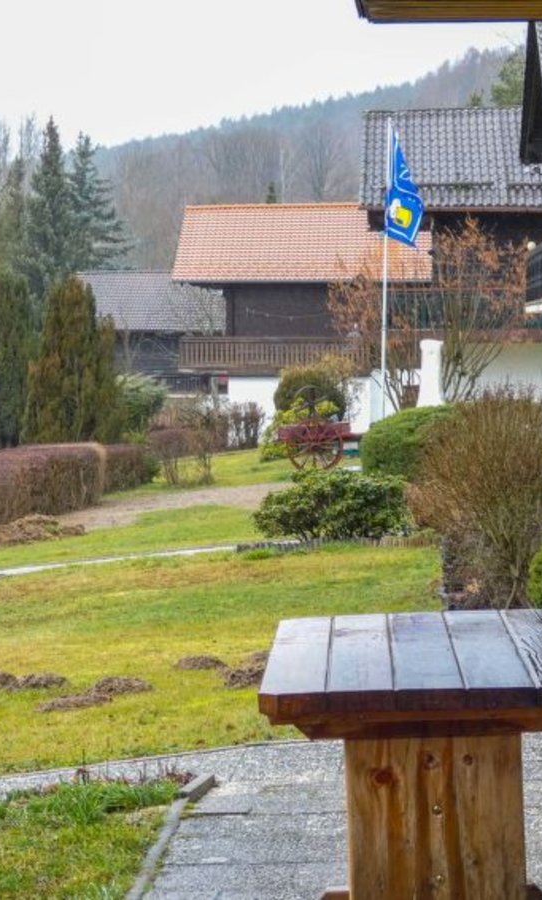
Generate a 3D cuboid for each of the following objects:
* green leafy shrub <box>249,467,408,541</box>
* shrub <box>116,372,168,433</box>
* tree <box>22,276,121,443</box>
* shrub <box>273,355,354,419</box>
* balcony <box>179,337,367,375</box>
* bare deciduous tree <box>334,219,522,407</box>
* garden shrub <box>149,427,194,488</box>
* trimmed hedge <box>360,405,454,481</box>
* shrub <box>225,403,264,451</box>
[{"bbox_3d":[0.623,0.548,28.000,1.595,0.728,1.250,0,3,0],"label":"green leafy shrub"},{"bbox_3d":[-2.473,-0.632,53.000,1.076,1.661,1.100,0,3,0],"label":"shrub"},{"bbox_3d":[-4.547,-1.880,64.000,2.279,4.148,2.100,0,3,2],"label":"tree"},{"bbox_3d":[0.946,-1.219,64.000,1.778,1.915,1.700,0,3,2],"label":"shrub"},{"bbox_3d":[0.077,-2.911,86.500,5.791,1.171,1.500,0,3,2],"label":"balcony"},{"bbox_3d":[2.686,-1.978,48.500,3.420,4.042,3.100,0,3,0],"label":"bare deciduous tree"},{"bbox_3d":[-1.628,0.122,45.500,0.745,0.940,0.750,0,3,0],"label":"garden shrub"},{"bbox_3d":[2.037,-0.073,41.000,1.489,1.124,1.350,0,3,2],"label":"trimmed hedge"},{"bbox_3d":[-0.736,-0.639,78.000,1.056,1.361,1.000,0,3,2],"label":"shrub"}]

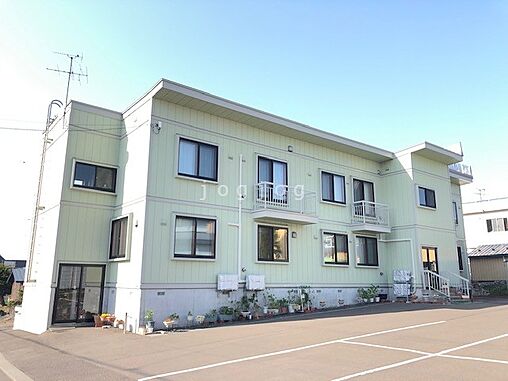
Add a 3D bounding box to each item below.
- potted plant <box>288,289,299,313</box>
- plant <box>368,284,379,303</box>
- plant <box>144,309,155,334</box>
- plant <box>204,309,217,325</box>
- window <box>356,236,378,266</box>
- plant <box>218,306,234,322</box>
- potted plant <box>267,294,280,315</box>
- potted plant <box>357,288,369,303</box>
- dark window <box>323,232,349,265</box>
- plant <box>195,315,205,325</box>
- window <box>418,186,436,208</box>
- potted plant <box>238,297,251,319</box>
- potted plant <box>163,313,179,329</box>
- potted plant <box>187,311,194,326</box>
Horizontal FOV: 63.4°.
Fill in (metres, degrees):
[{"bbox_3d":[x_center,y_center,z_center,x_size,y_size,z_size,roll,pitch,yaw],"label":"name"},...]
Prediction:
[{"bbox_3d":[1.608,4.474,16.725,0.395,0.905,0.395,0,-12,0],"label":"potted plant"},{"bbox_3d":[5.642,4.863,19.399,0.439,0.824,0.417,10,-15,-36],"label":"plant"},{"bbox_3d":[-3.258,4.114,12.905,0.330,0.750,0.320,10,-15,-37],"label":"plant"},{"bbox_3d":[-1.500,4.352,14.248,0.420,0.540,0.360,10,-15,-37],"label":"plant"},{"bbox_3d":[5.586,3.000,20.140,1.617,1.325,0.100,10,-15,-36],"label":"window"},{"bbox_3d":[-0.980,4.411,14.647,0.520,0.530,0.320,10,-15,-37],"label":"plant"},{"bbox_3d":[0.763,4.462,16.087,0.558,0.718,0.425,10,-15,-37],"label":"potted plant"},{"bbox_3d":[4.969,4.808,18.817,0.511,0.622,0.486,10,-15,-36],"label":"potted plant"},{"bbox_3d":[3.873,2.747,19.259,1.753,1.416,0.120,10,-15,-37],"label":"dark window"},{"bbox_3d":[-1.861,4.404,14.030,0.331,0.295,0.315,10,-15,-37],"label":"plant"},{"bbox_3d":[8.819,0.390,20.831,1.573,0.928,0.100,10,-15,-36],"label":"window"},{"bbox_3d":[-0.352,4.336,15.234,0.431,0.751,0.410,0,-12,0],"label":"potted plant"},{"bbox_3d":[-2.649,4.124,13.034,0.472,0.492,0.448,10,-15,-36],"label":"potted plant"},{"bbox_3d":[-2.138,4.308,13.831,0.261,0.485,0.261,0,-12,0],"label":"potted plant"}]

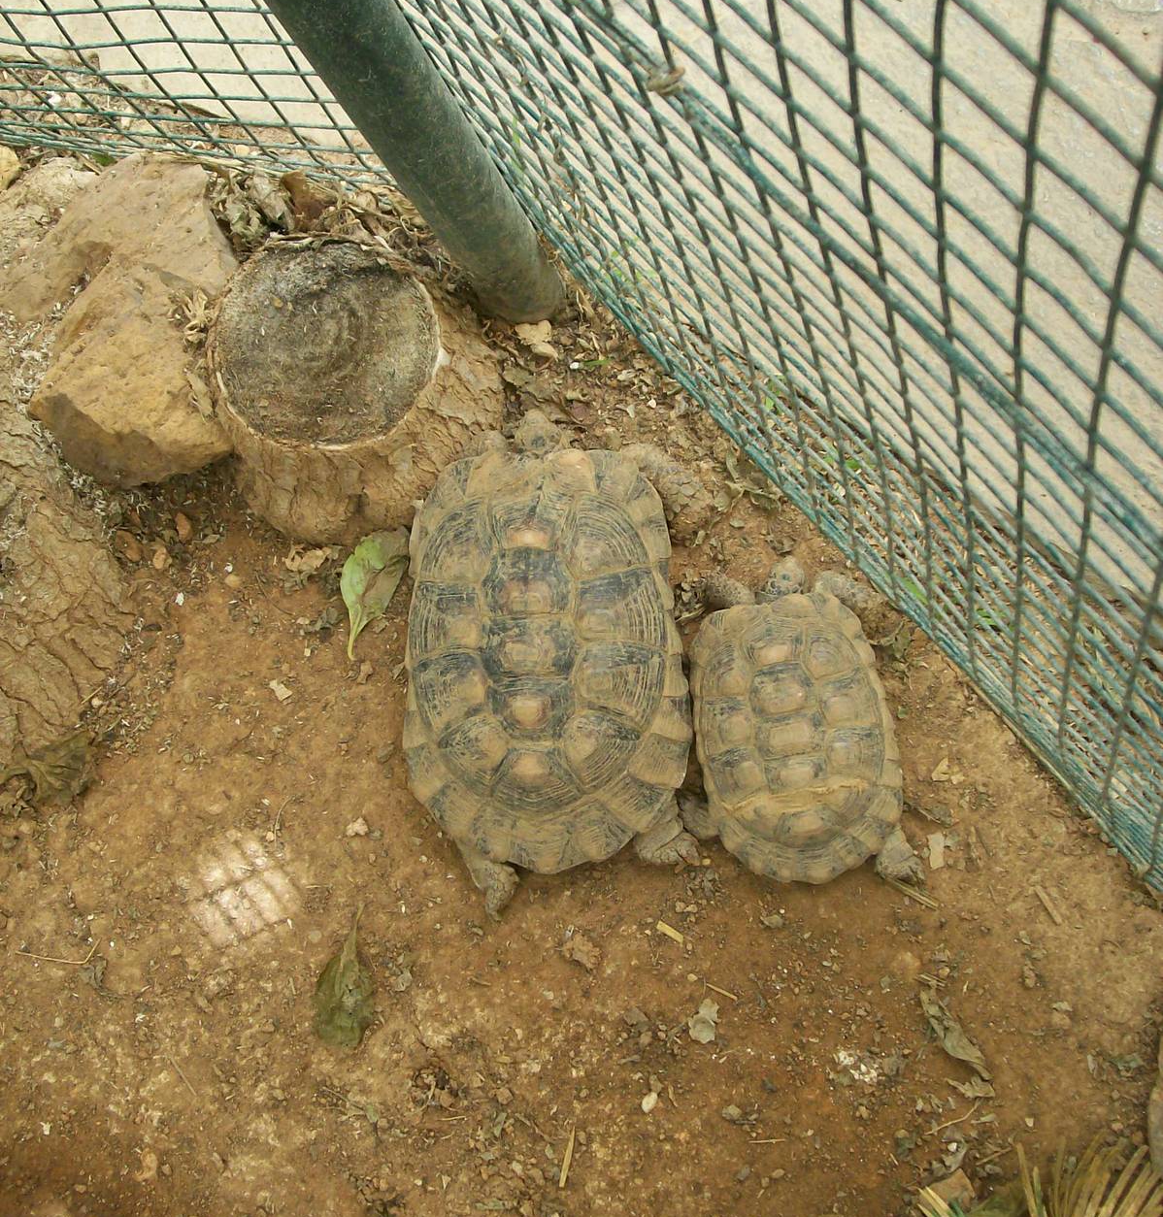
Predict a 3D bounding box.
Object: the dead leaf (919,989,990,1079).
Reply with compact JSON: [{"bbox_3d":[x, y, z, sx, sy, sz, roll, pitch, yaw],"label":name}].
[{"bbox_3d":[0.228,0.260,1.228,0.018,0.015,0.064,-34,70,1],"label":"dead leaf"}]

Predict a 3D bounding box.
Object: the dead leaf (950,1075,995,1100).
[{"bbox_3d":[0.237,0.289,1.221,0.028,0.010,0.015,16,78,16],"label":"dead leaf"}]

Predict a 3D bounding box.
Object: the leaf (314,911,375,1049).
[{"bbox_3d":[-0.155,0.241,1.315,0.040,0.012,0.089,1,74,12],"label":"leaf"}]

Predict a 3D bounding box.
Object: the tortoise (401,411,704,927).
[{"bbox_3d":[-0.020,0.019,1.286,0.205,0.135,0.332,-5,73,10],"label":"tortoise"}]

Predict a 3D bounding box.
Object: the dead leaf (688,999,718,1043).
[{"bbox_3d":[0.077,0.258,1.264,0.017,0.008,0.025,9,76,14],"label":"dead leaf"}]

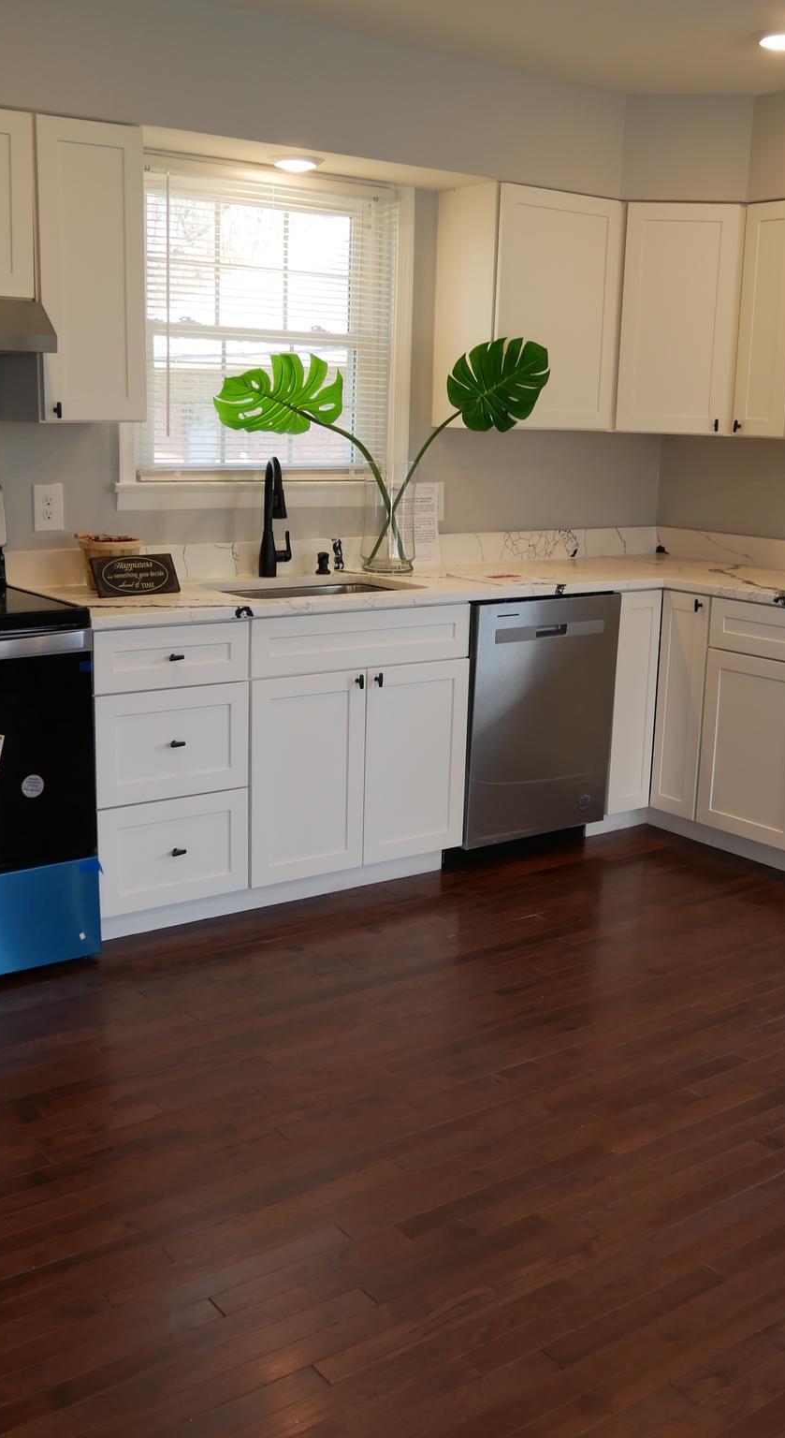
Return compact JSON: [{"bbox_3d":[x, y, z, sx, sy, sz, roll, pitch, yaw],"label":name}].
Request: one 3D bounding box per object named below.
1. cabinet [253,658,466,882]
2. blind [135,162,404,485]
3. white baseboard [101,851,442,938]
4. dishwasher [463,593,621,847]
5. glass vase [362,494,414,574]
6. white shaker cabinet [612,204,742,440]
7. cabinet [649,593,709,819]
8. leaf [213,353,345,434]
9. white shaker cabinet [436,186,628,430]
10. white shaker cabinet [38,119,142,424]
[{"bbox_3d":[-0.263,0.083,4.164,0.769,0.615,0.617,-8,16,-35],"label":"cabinet"},{"bbox_3d":[-0.379,-1.215,4.168,0.940,0.899,0.050,-8,16,-35],"label":"blind"},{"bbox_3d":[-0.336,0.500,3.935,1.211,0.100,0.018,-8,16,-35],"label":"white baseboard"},{"bbox_3d":[0.313,-0.053,4.532,0.610,0.787,0.621,-8,16,-35],"label":"dishwasher"},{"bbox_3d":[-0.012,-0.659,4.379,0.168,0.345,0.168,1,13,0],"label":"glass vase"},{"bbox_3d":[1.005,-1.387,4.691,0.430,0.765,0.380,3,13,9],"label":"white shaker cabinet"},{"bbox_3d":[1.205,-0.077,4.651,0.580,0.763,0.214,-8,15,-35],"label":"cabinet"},{"bbox_3d":[-0.340,-0.979,4.002,0.385,0.262,0.150,-3,13,-19],"label":"leaf"},{"bbox_3d":[0.461,-1.366,4.546,0.555,0.747,0.321,-8,16,-35],"label":"white shaker cabinet"},{"bbox_3d":[-0.878,-1.184,3.593,0.300,0.747,0.321,-8,16,-35],"label":"white shaker cabinet"}]

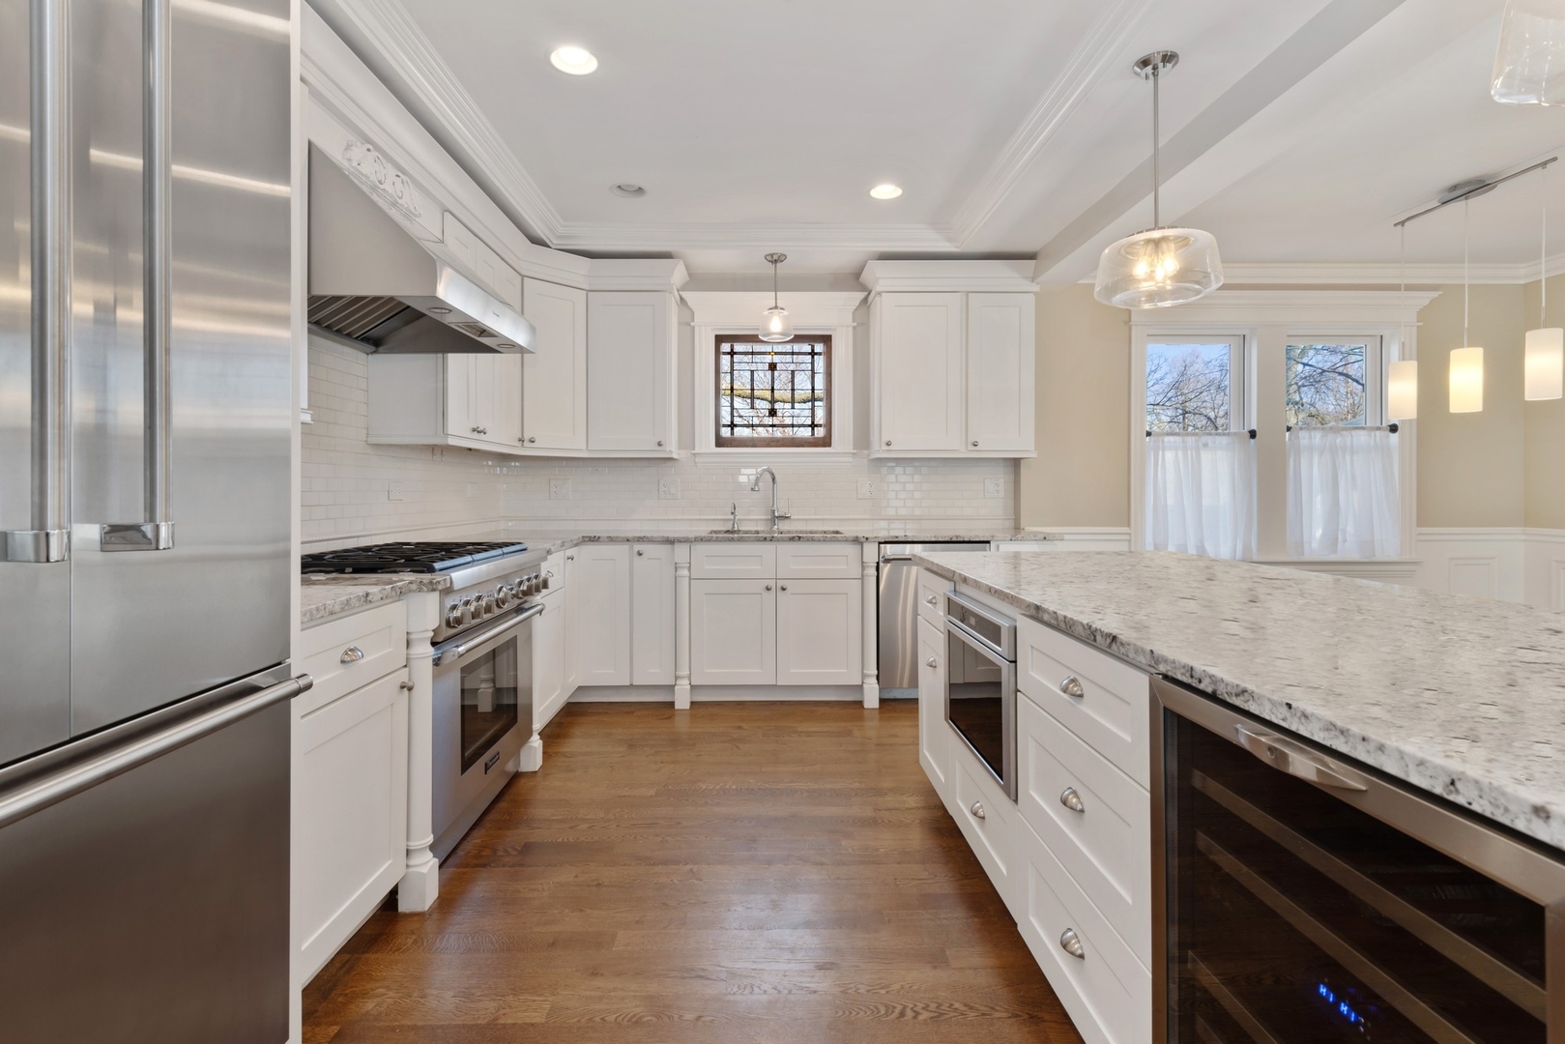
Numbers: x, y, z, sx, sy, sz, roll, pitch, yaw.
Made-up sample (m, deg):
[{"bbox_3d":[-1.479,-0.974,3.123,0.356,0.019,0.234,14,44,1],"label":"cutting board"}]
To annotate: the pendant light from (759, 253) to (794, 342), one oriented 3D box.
[{"bbox_3d":[-0.032,-1.287,4.260,0.200,0.475,0.200,0,1,-1],"label":"pendant light"}]

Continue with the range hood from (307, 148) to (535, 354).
[{"bbox_3d":[-1.343,-0.898,2.585,0.690,0.460,0.914,0,1,-1],"label":"range hood"}]

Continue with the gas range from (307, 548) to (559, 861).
[{"bbox_3d":[-1.308,0.579,2.585,0.730,0.930,0.915,0,1,-1],"label":"gas range"}]

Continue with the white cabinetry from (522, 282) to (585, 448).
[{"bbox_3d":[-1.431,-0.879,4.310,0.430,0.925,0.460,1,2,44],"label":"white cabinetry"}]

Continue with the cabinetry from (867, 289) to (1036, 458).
[{"bbox_3d":[0.996,-0.854,4.385,0.902,0.960,0.350,0,1,-1],"label":"cabinetry"}]

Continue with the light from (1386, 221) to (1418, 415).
[{"bbox_3d":[3.026,-0.981,3.605,0.115,0.950,0.115,0,1,-1],"label":"light"}]

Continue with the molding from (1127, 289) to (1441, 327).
[{"bbox_3d":[2.965,-1.285,4.440,1.950,0.228,0.120,0,1,-1],"label":"molding"}]

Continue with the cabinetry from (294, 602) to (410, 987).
[{"bbox_3d":[-1.323,0.598,1.797,0.615,0.757,0.480,0,1,-1],"label":"cabinetry"}]

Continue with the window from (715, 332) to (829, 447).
[{"bbox_3d":[-0.053,-0.809,4.580,0.715,0.695,0.060,0,1,-1],"label":"window"}]

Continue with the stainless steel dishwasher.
[{"bbox_3d":[0.802,0.506,4.240,0.605,0.835,0.600,0,1,-1],"label":"stainless steel dishwasher"}]

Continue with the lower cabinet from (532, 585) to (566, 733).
[{"bbox_3d":[-1.378,0.620,3.420,0.615,0.570,0.490,0,1,-1],"label":"lower cabinet"}]

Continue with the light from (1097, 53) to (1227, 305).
[{"bbox_3d":[1.171,-1.069,2.310,0.355,0.735,0.355,0,1,-1],"label":"light"}]

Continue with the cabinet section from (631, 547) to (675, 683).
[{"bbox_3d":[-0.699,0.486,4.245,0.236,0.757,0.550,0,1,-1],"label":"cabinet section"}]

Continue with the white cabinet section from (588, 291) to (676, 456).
[{"bbox_3d":[-0.896,-0.862,4.415,0.460,0.930,0.330,0,1,-1],"label":"white cabinet section"}]

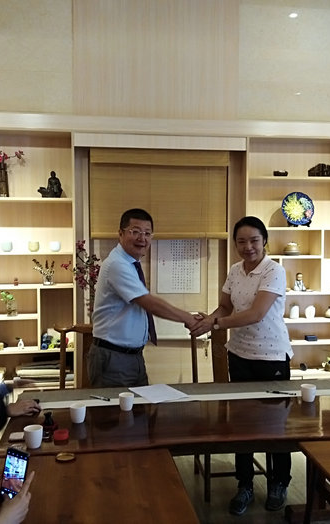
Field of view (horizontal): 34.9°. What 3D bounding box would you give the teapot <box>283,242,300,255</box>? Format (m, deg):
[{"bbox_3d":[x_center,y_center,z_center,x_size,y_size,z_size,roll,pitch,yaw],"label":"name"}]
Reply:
[{"bbox_3d":[1.021,-0.108,4.224,0.121,0.099,0.111,0,2,-9],"label":"teapot"}]

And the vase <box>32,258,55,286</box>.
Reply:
[{"bbox_3d":[-0.881,0.076,3.823,0.151,0.187,0.110,0,3,-9],"label":"vase"}]

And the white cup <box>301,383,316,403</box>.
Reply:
[{"bbox_3d":[0.714,0.654,2.610,0.072,0.075,0.072,0,3,0],"label":"white cup"}]

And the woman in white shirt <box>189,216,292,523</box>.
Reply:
[{"bbox_3d":[0.457,0.581,3.008,0.500,1.675,0.500,1,3,30],"label":"woman in white shirt"}]

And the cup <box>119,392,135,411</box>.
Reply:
[{"bbox_3d":[-0.182,0.665,2.503,0.075,0.074,0.075,0,2,0],"label":"cup"}]

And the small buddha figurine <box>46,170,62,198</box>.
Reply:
[{"bbox_3d":[-0.829,-0.582,3.908,0.121,0.192,0.101,0,2,-9],"label":"small buddha figurine"}]

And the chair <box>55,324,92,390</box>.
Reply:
[{"bbox_3d":[-0.448,0.919,3.238,0.475,1.040,0.495,0,2,-9],"label":"chair"}]

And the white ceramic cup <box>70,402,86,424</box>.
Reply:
[{"bbox_3d":[-0.381,0.670,2.315,0.072,0.075,0.072,0,3,-9],"label":"white ceramic cup"}]

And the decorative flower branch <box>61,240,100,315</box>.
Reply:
[{"bbox_3d":[-0.577,0.138,3.722,0.313,0.606,0.222,0,2,-9],"label":"decorative flower branch"}]

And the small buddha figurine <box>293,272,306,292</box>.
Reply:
[{"bbox_3d":[1.065,0.161,4.136,0.085,0.142,0.080,0,3,-9],"label":"small buddha figurine"}]

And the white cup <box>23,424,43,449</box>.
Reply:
[{"bbox_3d":[-0.513,0.684,2.057,0.076,0.075,0.076,0,2,-9],"label":"white cup"}]

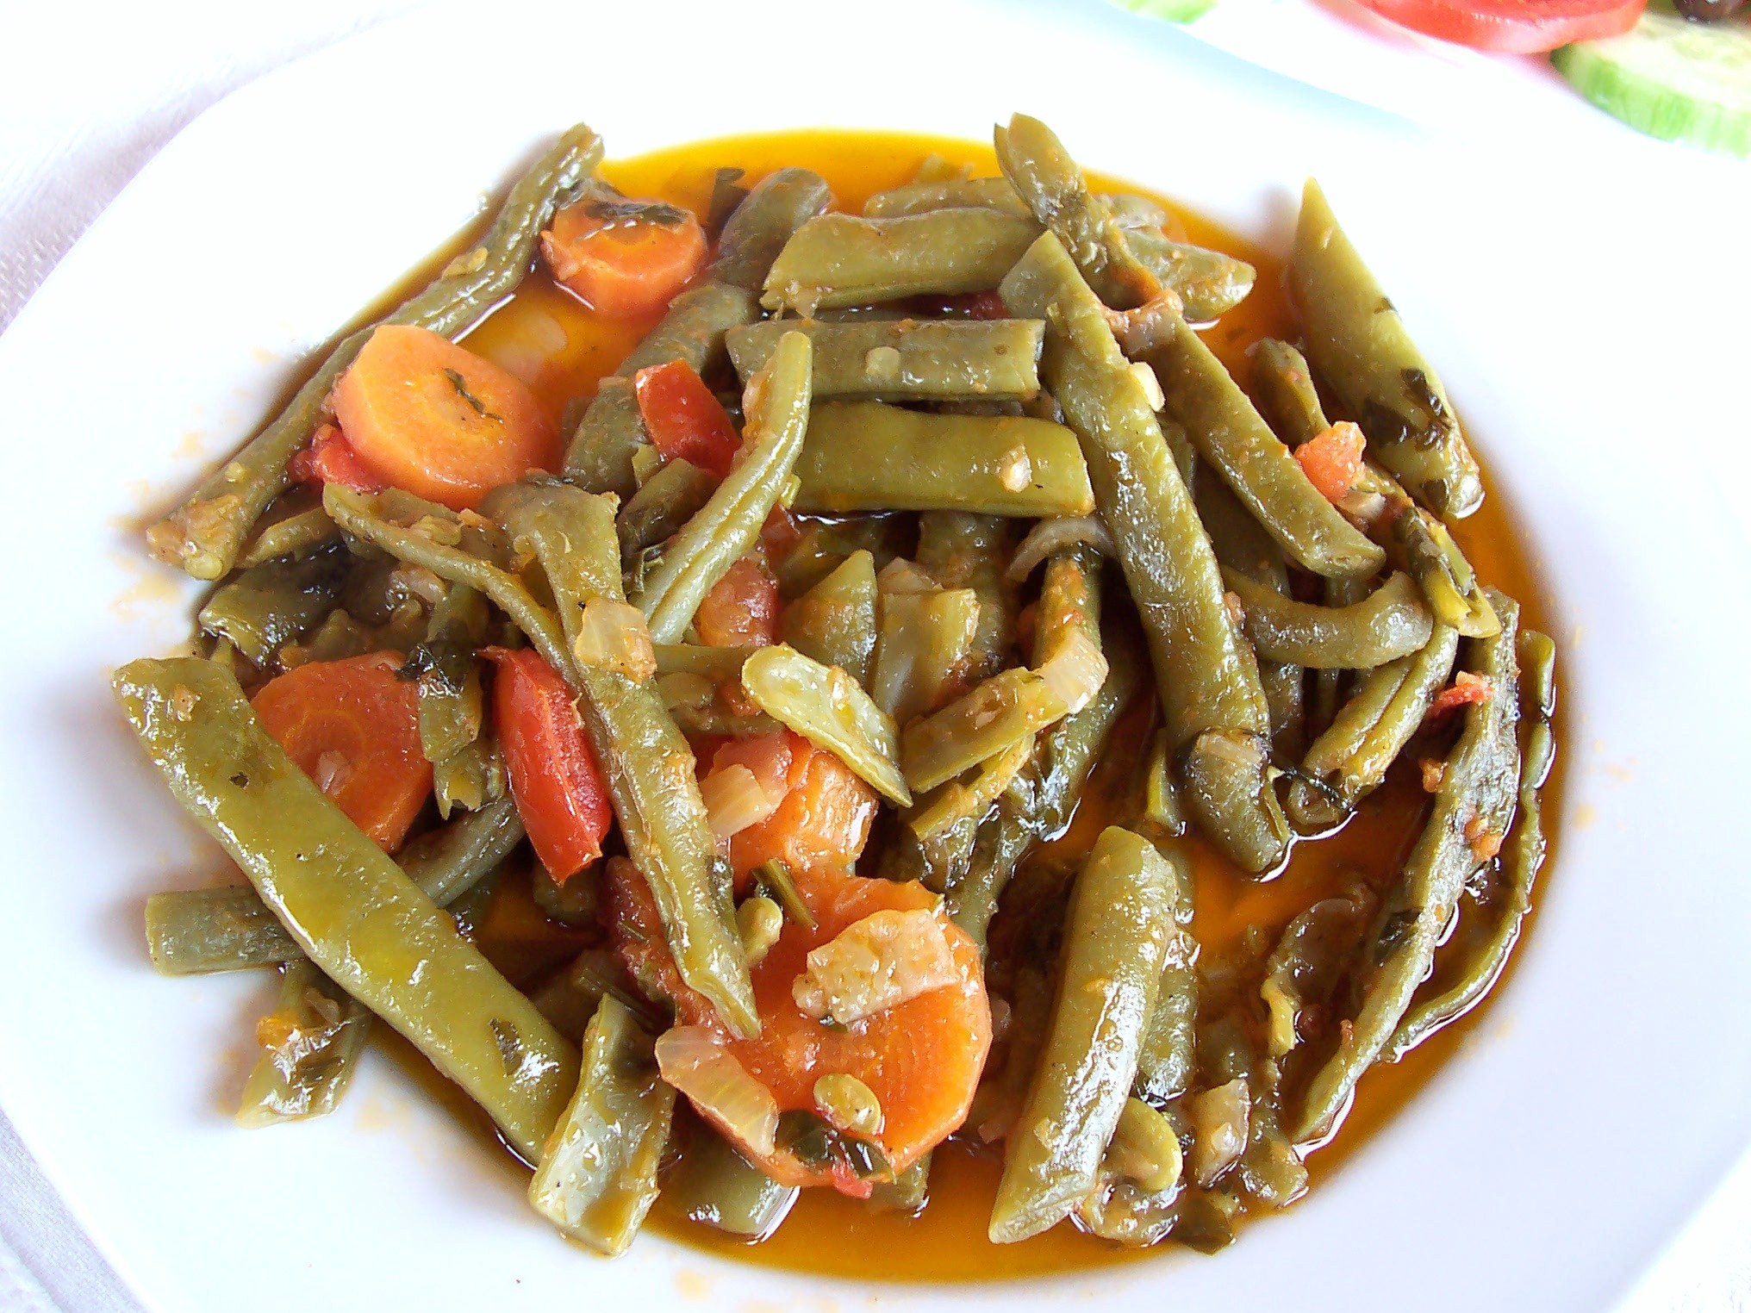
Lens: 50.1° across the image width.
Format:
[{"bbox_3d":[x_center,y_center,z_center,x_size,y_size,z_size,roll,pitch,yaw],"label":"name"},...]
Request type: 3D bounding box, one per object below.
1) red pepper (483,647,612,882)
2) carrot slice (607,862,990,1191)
[{"bbox_3d":[-0.038,0.013,0.219,0.011,0.009,0.026,-17,64,-15],"label":"red pepper"},{"bbox_3d":[-0.006,0.041,0.207,0.035,0.009,0.035,1,63,-3],"label":"carrot slice"}]

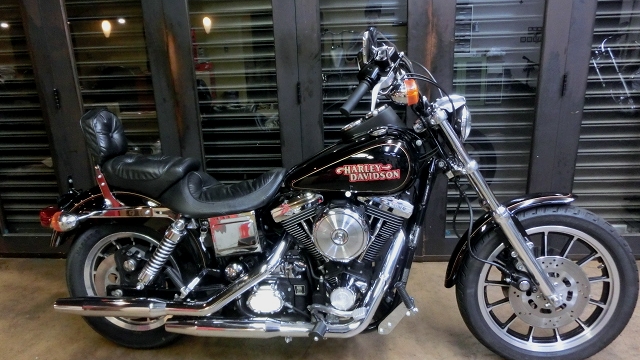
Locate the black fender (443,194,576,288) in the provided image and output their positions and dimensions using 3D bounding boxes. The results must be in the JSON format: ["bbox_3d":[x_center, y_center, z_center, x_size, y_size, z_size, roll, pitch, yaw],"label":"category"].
[{"bbox_3d":[0.717,0.237,1.701,0.480,0.385,0.130,0,11,7],"label":"black fender"}]

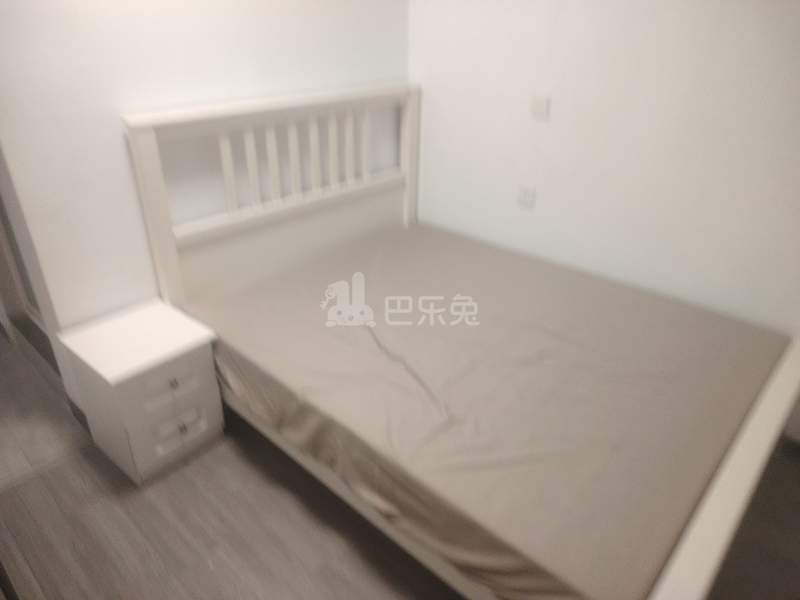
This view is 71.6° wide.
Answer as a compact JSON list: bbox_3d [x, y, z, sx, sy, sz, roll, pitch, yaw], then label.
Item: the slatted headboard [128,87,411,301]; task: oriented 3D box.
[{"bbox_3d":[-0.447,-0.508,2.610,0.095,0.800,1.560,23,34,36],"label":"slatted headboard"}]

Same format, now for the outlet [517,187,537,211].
[{"bbox_3d":[0.618,-0.493,2.705,0.090,0.088,0.014,24,35,36],"label":"outlet"}]

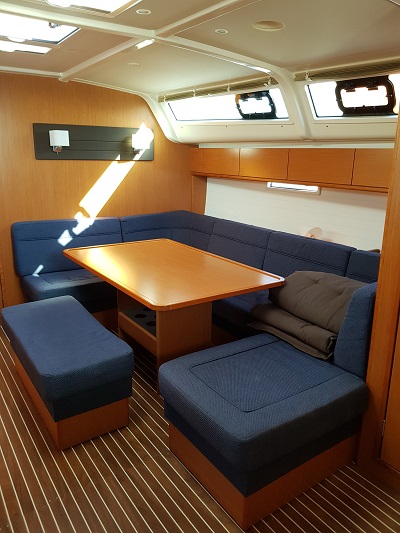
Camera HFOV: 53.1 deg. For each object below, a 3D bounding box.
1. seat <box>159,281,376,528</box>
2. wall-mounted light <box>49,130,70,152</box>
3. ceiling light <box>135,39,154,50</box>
[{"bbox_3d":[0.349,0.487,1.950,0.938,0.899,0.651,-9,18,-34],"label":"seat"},{"bbox_3d":[-1.222,-1.087,3.503,0.135,0.180,0.120,-9,18,-34],"label":"wall-mounted light"},{"bbox_3d":[-0.342,-1.358,2.448,0.050,0.028,0.190,-9,18,-34],"label":"ceiling light"}]

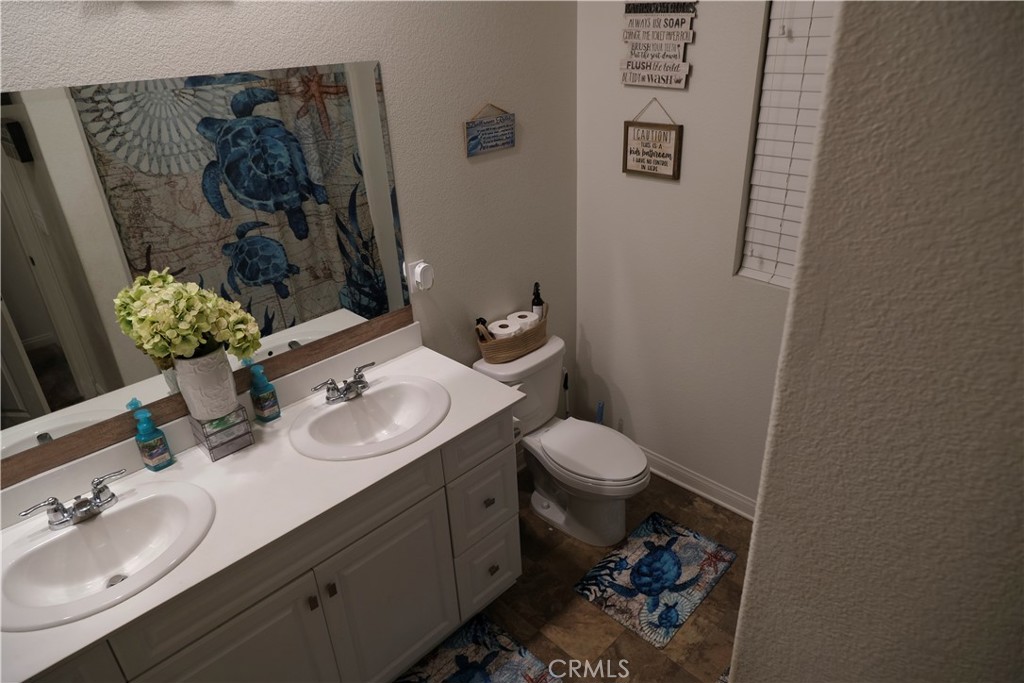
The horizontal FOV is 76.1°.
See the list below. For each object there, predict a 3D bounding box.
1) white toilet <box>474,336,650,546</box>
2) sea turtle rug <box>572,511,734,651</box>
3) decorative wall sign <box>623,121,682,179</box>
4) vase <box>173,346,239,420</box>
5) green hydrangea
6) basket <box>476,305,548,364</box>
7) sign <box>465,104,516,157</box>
[{"bbox_3d":[0.255,0.451,2.792,0.440,0.730,0.735,-26,34,-38],"label":"white toilet"},{"bbox_3d":[0.584,0.922,2.618,0.400,0.010,0.582,20,35,39],"label":"sea turtle rug"},{"bbox_3d":[0.548,-0.751,2.571,0.030,0.204,0.253,-26,34,-38],"label":"decorative wall sign"},{"bbox_3d":[-0.879,0.108,1.884,0.142,0.200,0.142,-26,34,-38],"label":"vase"},{"bbox_3d":[-0.872,-0.061,1.777,0.350,0.240,0.240,-26,34,-38],"label":"green hydrangea"},{"bbox_3d":[0.005,-0.024,2.784,0.345,0.165,0.155,-26,34,-38],"label":"basket"},{"bbox_3d":[-0.083,-0.799,2.458,0.252,0.170,0.016,-26,34,-38],"label":"sign"}]

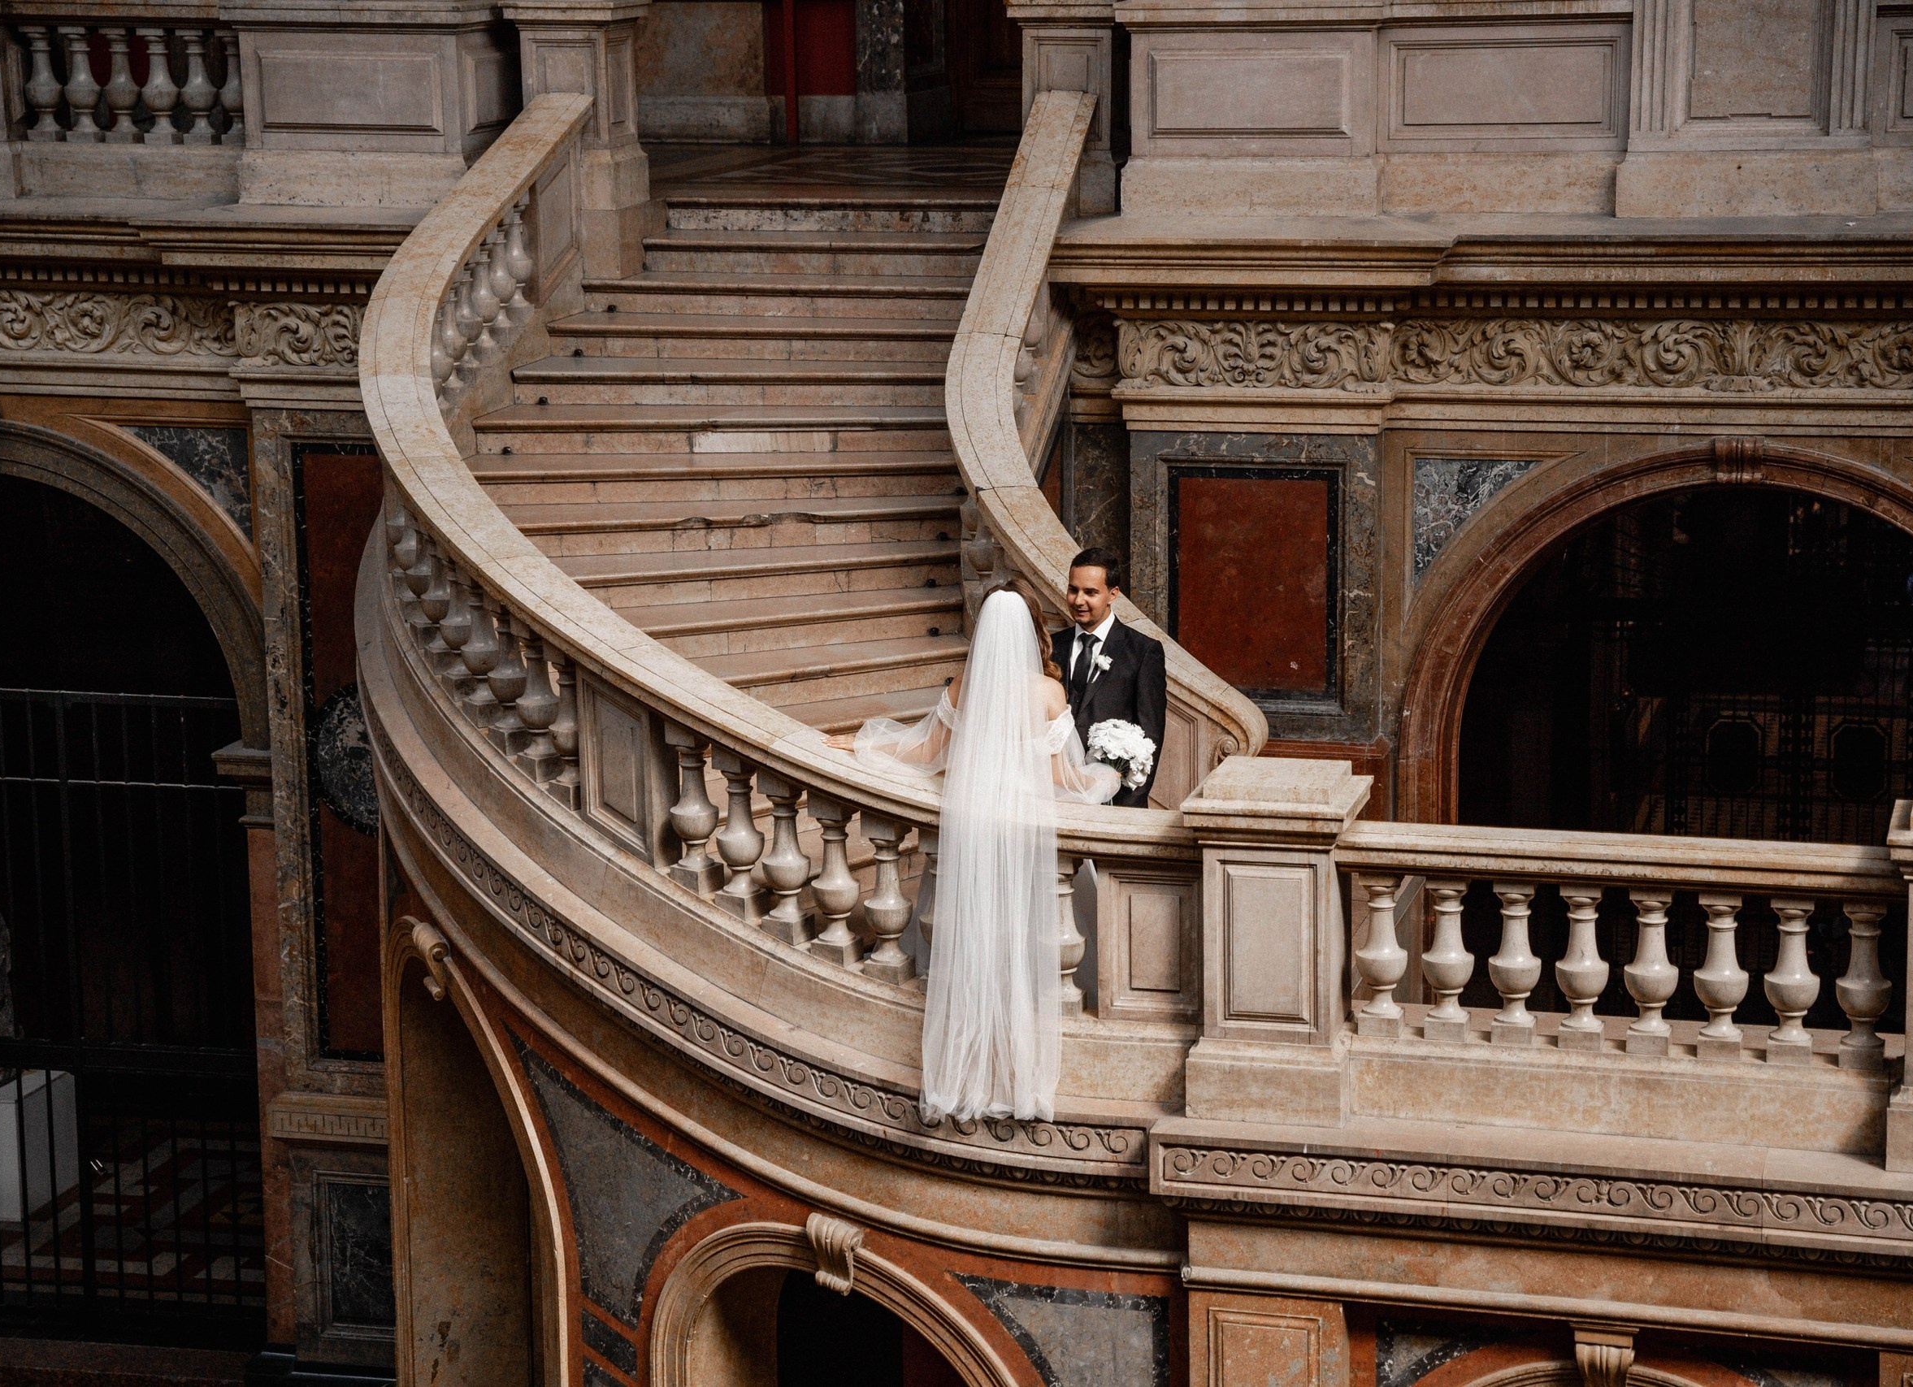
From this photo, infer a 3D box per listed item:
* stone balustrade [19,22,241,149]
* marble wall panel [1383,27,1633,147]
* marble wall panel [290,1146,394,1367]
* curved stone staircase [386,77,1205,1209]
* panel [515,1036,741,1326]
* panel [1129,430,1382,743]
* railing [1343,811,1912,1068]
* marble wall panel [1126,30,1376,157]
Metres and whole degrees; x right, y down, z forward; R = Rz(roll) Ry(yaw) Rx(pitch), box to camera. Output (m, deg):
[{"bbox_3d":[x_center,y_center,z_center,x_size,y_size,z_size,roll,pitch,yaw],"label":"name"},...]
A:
[{"bbox_3d":[-3.851,-2.839,18.885,1.074,0.543,0.200,2,12,15],"label":"stone balustrade"},{"bbox_3d":[2.353,-2.598,17.335,1.017,0.509,0.120,2,12,15],"label":"marble wall panel"},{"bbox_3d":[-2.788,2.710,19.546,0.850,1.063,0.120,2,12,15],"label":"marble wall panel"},{"bbox_3d":[-0.700,-0.589,15.365,4.450,2.980,5.650,2,12,15],"label":"curved stone staircase"},{"bbox_3d":[-1.129,1.679,13.792,0.140,0.820,1.100,-11,15,-41],"label":"panel"},{"bbox_3d":[1.321,-0.473,17.789,1.115,1.370,0.120,2,12,15],"label":"panel"},{"bbox_3d":[2.006,0.757,12.340,1.651,0.614,0.300,2,12,15],"label":"railing"},{"bbox_3d":[1.289,-2.598,17.495,1.041,0.529,0.120,2,12,15],"label":"marble wall panel"}]

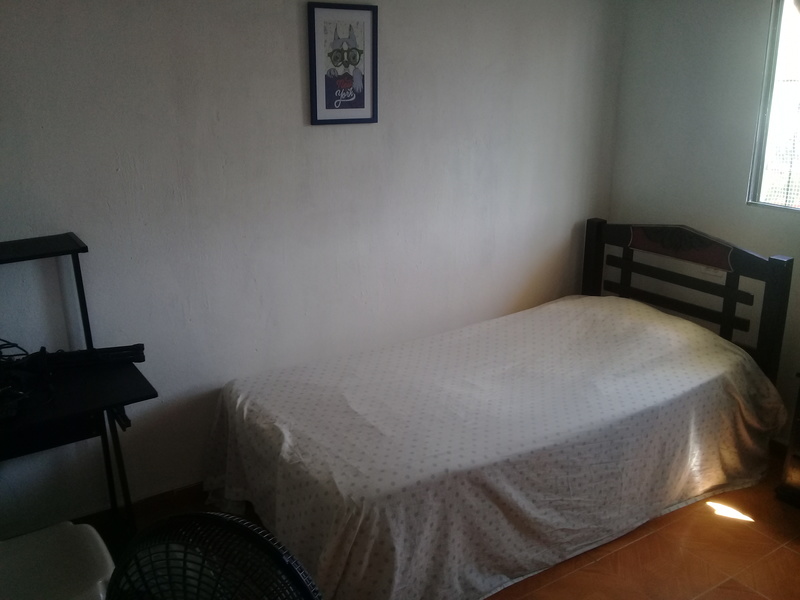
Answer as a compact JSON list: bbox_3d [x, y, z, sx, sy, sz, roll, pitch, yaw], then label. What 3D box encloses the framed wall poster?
[{"bbox_3d":[-0.208,-0.884,2.704,0.288,0.427,0.020,-11,21,-31],"label":"framed wall poster"}]

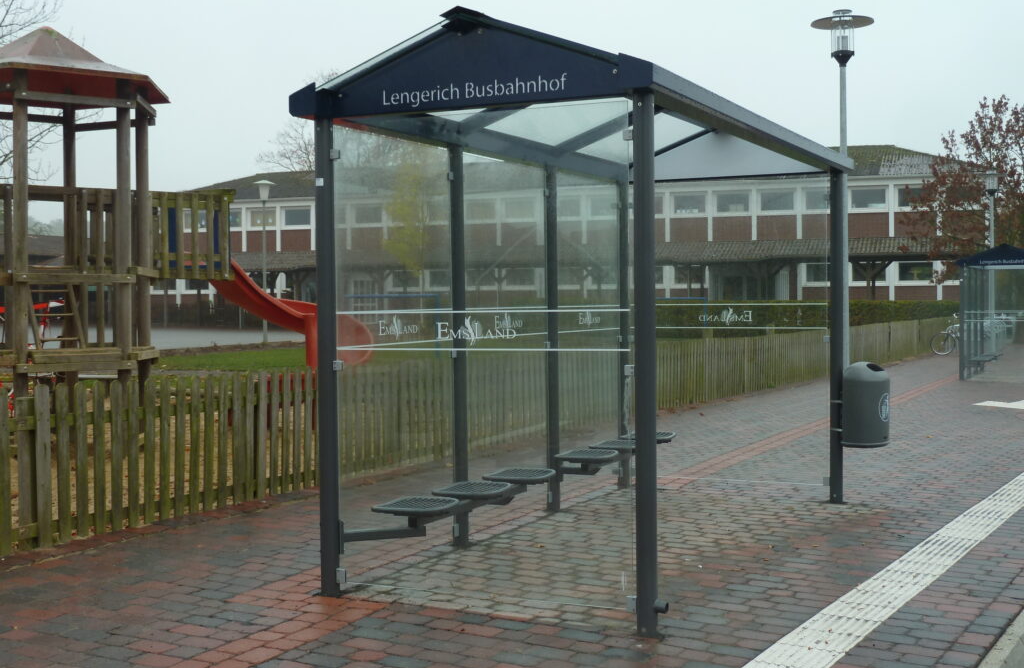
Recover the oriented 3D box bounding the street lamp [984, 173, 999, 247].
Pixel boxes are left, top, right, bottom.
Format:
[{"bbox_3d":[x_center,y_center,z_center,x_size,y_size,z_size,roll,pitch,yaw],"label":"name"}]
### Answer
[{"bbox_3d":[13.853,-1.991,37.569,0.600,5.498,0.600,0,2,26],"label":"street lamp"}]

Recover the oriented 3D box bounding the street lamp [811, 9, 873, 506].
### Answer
[{"bbox_3d":[4.558,-1.682,17.869,0.850,5.528,0.850,0,2,26],"label":"street lamp"}]

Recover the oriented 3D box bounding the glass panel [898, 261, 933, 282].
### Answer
[{"bbox_3d":[17.856,-2.766,57.600,1.430,0.940,0.100,0,2,20],"label":"glass panel"}]

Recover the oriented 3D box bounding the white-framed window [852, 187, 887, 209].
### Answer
[{"bbox_3d":[15.968,-6.114,58.300,1.500,0.980,0.100,0,2,20],"label":"white-framed window"}]

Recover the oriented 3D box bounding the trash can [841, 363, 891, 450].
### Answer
[{"bbox_3d":[2.489,0.486,9.106,0.340,0.605,0.330,0,2,28],"label":"trash can"}]

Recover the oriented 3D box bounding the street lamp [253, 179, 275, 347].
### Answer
[{"bbox_3d":[-7.941,-2.332,42.066,0.700,5.276,0.700,-1,1,0],"label":"street lamp"}]

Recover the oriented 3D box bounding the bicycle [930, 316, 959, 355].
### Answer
[{"bbox_3d":[12.901,0.069,37.320,1.750,1.100,0.600,0,2,18],"label":"bicycle"}]

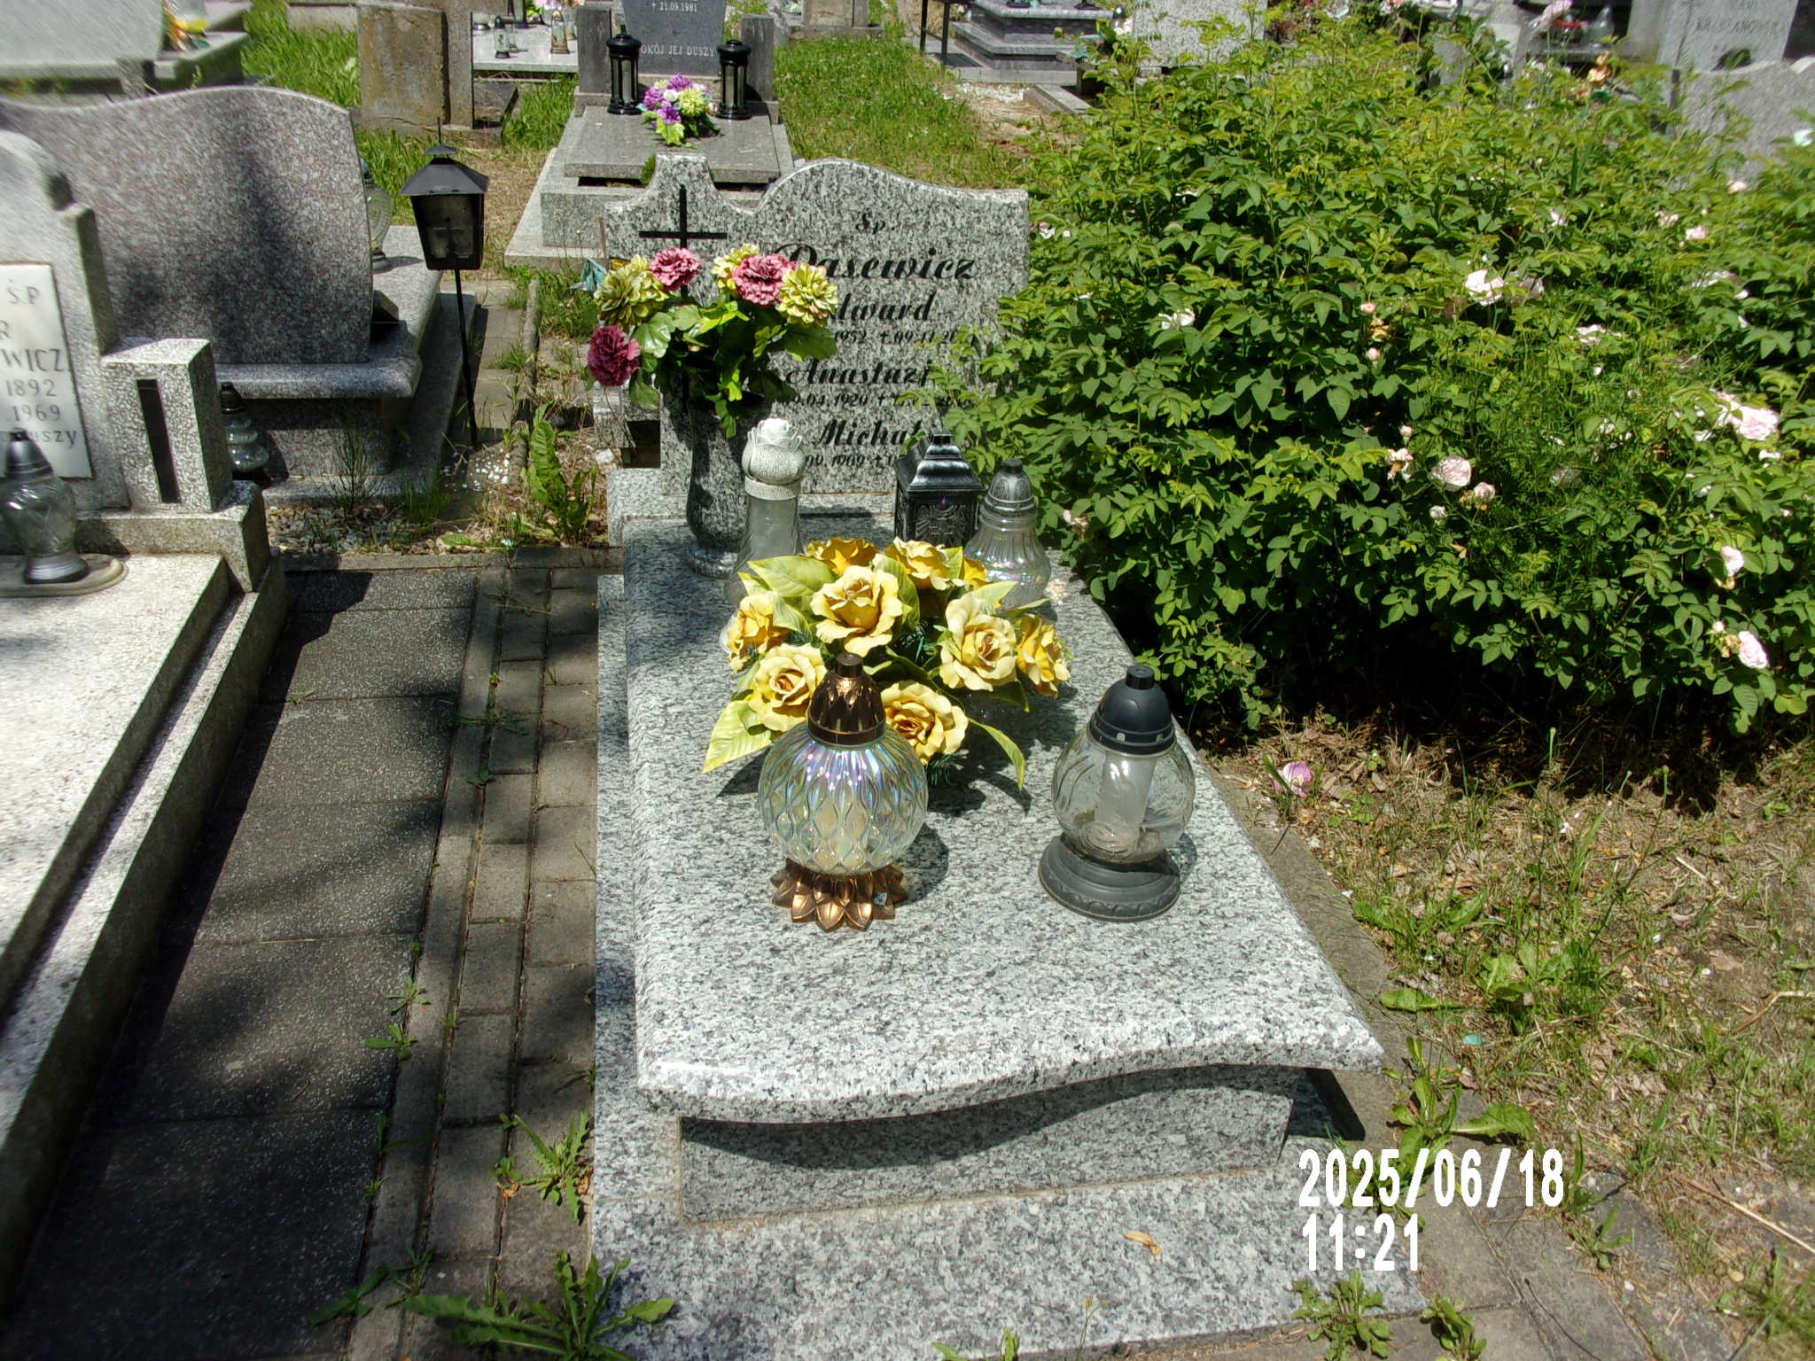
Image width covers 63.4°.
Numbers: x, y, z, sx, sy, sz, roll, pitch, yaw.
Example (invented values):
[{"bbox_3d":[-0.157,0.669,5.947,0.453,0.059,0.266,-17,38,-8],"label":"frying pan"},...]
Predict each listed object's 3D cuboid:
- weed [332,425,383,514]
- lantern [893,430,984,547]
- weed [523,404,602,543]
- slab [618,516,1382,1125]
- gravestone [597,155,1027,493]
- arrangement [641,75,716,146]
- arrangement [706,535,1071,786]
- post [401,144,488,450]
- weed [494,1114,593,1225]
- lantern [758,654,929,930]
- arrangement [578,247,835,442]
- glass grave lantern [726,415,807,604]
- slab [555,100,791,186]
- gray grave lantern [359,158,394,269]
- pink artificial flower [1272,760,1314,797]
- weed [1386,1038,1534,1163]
[{"bbox_3d":[-1.274,-0.497,3.398,0.120,0.210,0.120,-2,30,-10],"label":"weed"},{"bbox_3d":[0.051,-0.321,2.578,0.132,0.255,0.138,-2,31,-11],"label":"lantern"},{"bbox_3d":[-0.773,-0.465,3.300,0.175,0.320,0.200,-2,30,-10],"label":"weed"},{"bbox_3d":[0.010,0.070,2.203,0.842,0.057,1.465,-2,31,-11],"label":"slab"},{"bbox_3d":[-0.174,-0.690,2.902,0.809,0.661,0.080,-2,31,-10],"label":"gravestone"},{"bbox_3d":[-0.975,-2.418,6.195,0.310,0.240,0.300,-2,31,-11],"label":"arrangement"},{"bbox_3d":[-0.030,-0.039,2.056,0.510,0.260,0.440,-2,31,-11],"label":"arrangement"},{"bbox_3d":[-1.104,-0.921,3.608,0.195,0.770,0.195,-2,31,-11],"label":"post"},{"bbox_3d":[-0.445,0.592,1.813,0.120,0.065,0.150,-2,31,-11],"label":"weed"},{"bbox_3d":[-0.074,0.118,1.788,0.212,0.335,0.212,-2,30,-10],"label":"lantern"},{"bbox_3d":[-0.324,-0.559,2.453,0.430,0.320,0.320,-2,30,-10],"label":"arrangement"},{"bbox_3d":[-0.212,-0.227,2.267,0.155,0.370,0.155,-2,31,-11],"label":"glass grave lantern"},{"bbox_3d":[-0.994,-2.319,6.321,0.830,0.050,1.380,-1,30,-8],"label":"slab"},{"bbox_3d":[-1.509,-1.306,4.036,0.185,0.305,0.185,-2,30,-10],"label":"gray grave lantern"},{"bbox_3d":[0.693,0.169,2.623,0.078,0.055,0.060,-14,34,-29],"label":"pink artificial flower"},{"bbox_3d":[0.708,0.543,1.933,0.200,0.090,0.200,-2,30,-10],"label":"weed"}]

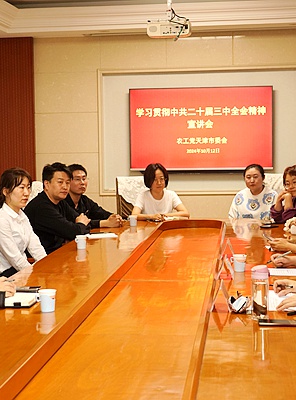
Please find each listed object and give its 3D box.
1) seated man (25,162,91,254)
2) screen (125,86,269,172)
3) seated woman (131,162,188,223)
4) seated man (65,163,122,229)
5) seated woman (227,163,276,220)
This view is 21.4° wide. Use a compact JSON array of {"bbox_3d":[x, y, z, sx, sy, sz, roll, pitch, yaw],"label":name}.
[{"bbox_3d":[-0.610,0.423,5.100,0.740,1.310,0.540,1,4,33],"label":"seated man"},{"bbox_3d":[0.620,-0.827,9.100,1.670,0.955,0.070,0,4,7],"label":"screen"},{"bbox_3d":[0.110,0.326,6.740,0.520,1.275,0.740,-1,4,5],"label":"seated woman"},{"bbox_3d":[-0.440,0.373,6.050,0.740,1.285,0.530,2,5,37],"label":"seated man"},{"bbox_3d":[0.900,0.327,6.600,0.530,1.265,0.740,0,4,7],"label":"seated woman"}]

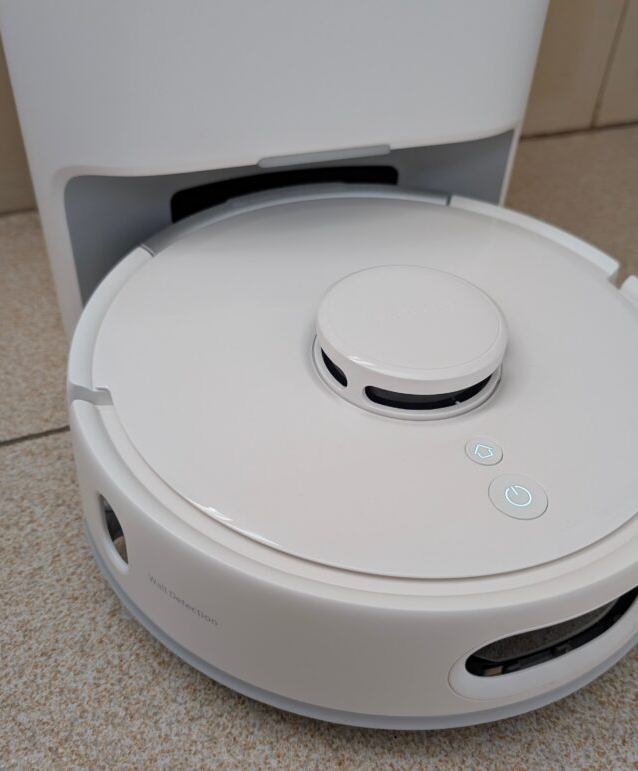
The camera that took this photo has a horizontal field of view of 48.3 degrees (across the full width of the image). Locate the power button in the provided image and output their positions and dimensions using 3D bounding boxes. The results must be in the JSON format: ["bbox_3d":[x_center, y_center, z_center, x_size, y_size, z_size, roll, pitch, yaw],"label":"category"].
[{"bbox_3d":[0.062,0.035,0.220,0.018,0.002,0.018,2,42,-2],"label":"power button"}]

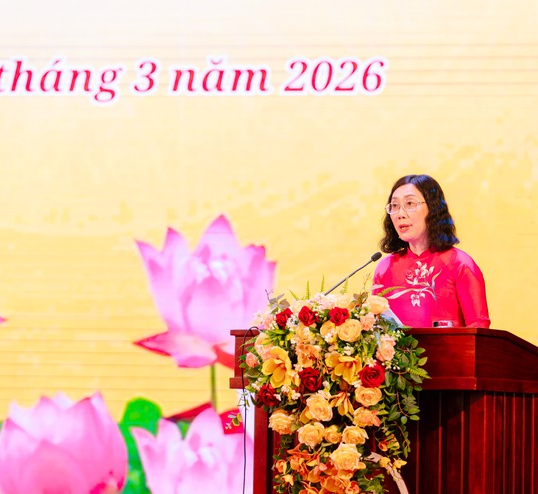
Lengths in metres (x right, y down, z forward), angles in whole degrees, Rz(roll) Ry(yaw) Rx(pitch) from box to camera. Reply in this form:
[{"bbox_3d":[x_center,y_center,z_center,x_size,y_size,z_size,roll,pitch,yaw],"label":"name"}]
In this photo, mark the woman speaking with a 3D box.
[{"bbox_3d":[0.491,0.561,8.389,0.450,1.610,0.420,-2,-5,28],"label":"woman speaking"}]

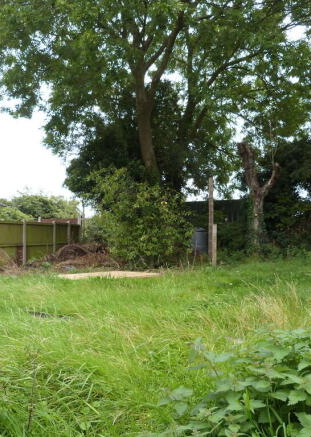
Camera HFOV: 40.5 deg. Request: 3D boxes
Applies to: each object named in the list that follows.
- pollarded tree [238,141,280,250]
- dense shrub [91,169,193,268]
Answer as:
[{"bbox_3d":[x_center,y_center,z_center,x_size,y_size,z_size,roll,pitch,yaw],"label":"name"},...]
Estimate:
[{"bbox_3d":[4.707,-0.842,19.055,1.900,5.360,1.400,0,-3,0],"label":"pollarded tree"},{"bbox_3d":[-0.533,-0.024,16.017,3.800,3.650,3.200,0,-3,0],"label":"dense shrub"}]

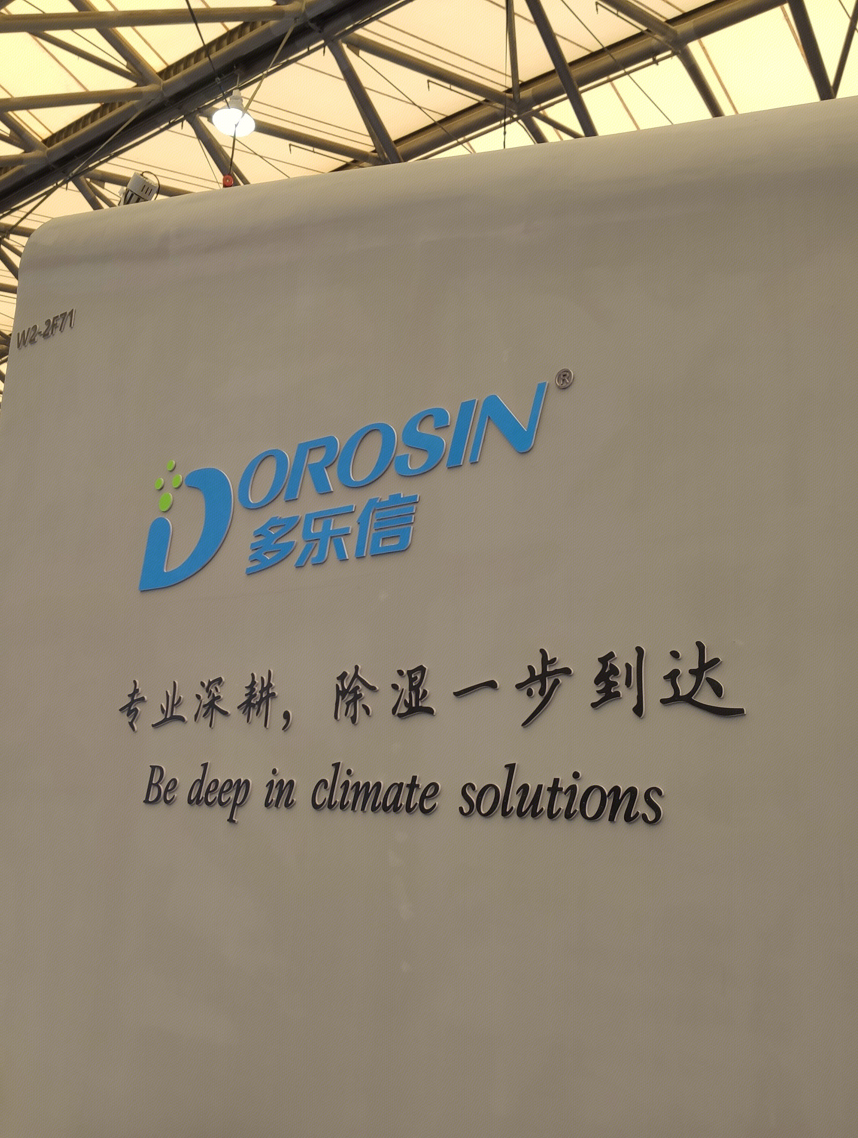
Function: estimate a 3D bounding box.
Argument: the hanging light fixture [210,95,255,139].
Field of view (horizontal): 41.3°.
[{"bbox_3d":[-2.642,-6.331,15.606,0.560,0.520,0.560,3,-13,1],"label":"hanging light fixture"}]

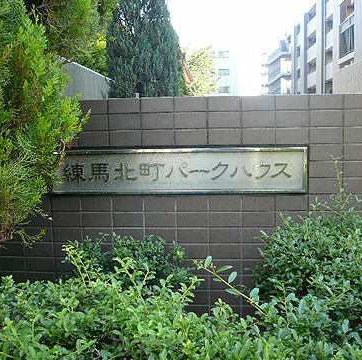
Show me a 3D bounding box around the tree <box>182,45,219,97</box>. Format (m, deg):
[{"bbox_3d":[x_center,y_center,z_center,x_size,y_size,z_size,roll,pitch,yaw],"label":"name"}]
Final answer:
[{"bbox_3d":[0.641,-2.962,16.287,2.100,5.110,2.100,-1,6,0],"label":"tree"}]

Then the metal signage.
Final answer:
[{"bbox_3d":[-0.021,-0.049,2.364,1.580,0.300,0.040,-1,6,3],"label":"metal signage"}]

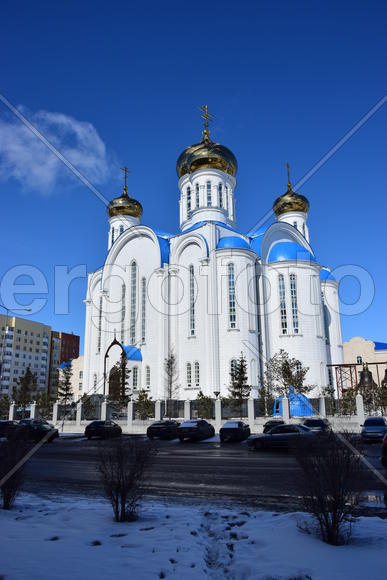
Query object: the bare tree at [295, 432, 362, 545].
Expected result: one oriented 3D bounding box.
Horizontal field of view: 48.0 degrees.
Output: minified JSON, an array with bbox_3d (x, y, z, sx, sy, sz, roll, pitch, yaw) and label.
[{"bbox_3d":[1.937,2.908,6.449,1.000,1.540,1.000,-1,-16,0],"label":"bare tree"}]

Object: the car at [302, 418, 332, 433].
[{"bbox_3d":[8.500,9.631,29.779,1.800,1.500,4.400,-7,-17,22],"label":"car"}]

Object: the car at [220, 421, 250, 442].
[{"bbox_3d":[3.401,11.145,34.410,1.716,1.464,4.436,-5,-16,15],"label":"car"}]

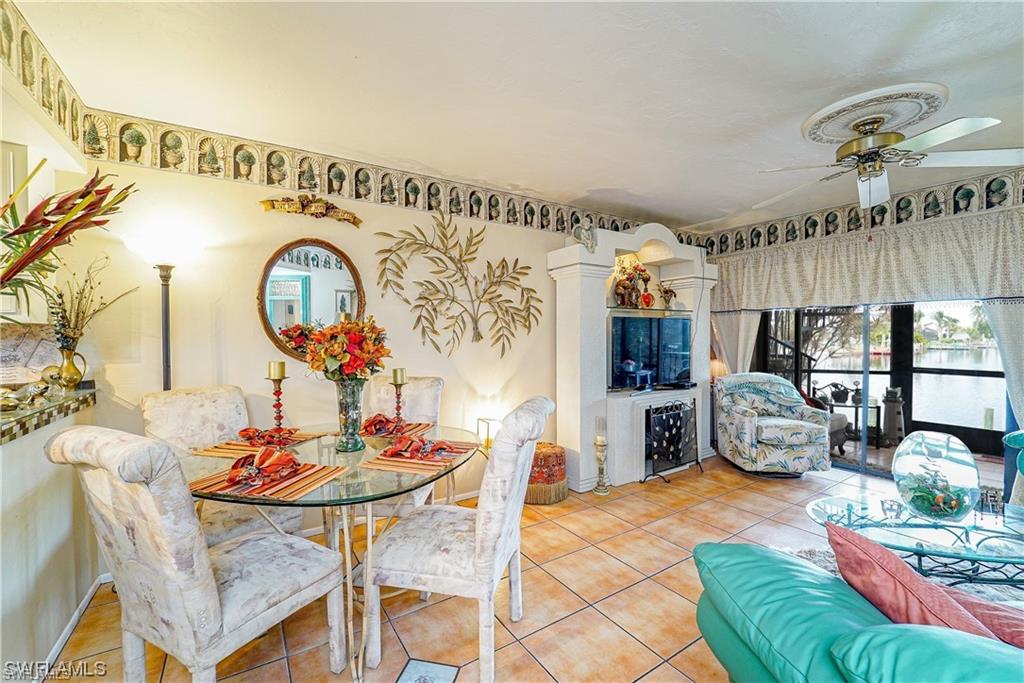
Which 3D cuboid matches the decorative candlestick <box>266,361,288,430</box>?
[{"bbox_3d":[-1.042,0.276,1.775,0.100,0.374,0.100,-1,0,-32],"label":"decorative candlestick"}]

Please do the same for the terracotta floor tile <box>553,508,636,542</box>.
[{"bbox_3d":[0.553,1.218,2.653,0.395,0.012,0.395,-1,0,-32],"label":"terracotta floor tile"}]

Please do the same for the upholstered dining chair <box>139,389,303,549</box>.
[{"bbox_3d":[-1.419,0.745,1.936,0.630,1.000,0.480,0,0,33],"label":"upholstered dining chair"}]

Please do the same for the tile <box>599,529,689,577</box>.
[{"bbox_3d":[0.764,1.213,2.313,0.395,0.012,0.395,-1,0,-32],"label":"tile"}]

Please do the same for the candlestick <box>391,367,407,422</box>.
[{"bbox_3d":[-0.566,0.299,2.000,0.100,0.336,0.100,-1,0,-32],"label":"candlestick"}]

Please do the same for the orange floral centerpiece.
[{"bbox_3d":[-0.756,0.193,1.830,0.375,0.615,0.370,-1,0,-32],"label":"orange floral centerpiece"}]

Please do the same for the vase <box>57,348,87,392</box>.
[{"bbox_3d":[-2.130,0.136,1.930,0.090,0.203,0.120,0,0,42],"label":"vase"}]

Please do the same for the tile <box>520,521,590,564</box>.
[{"bbox_3d":[0.220,1.230,2.463,0.400,0.012,0.400,-1,0,-32],"label":"tile"}]

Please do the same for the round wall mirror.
[{"bbox_3d":[-1.265,-0.265,2.568,0.630,0.790,0.050,-1,0,-32],"label":"round wall mirror"}]

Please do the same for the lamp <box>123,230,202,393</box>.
[{"bbox_3d":[-1.733,0.344,2.006,0.320,1.810,0.320,-1,0,-32],"label":"lamp"}]

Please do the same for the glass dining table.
[{"bbox_3d":[-0.742,0.865,1.818,1.170,0.740,1.170,-1,0,12],"label":"glass dining table"}]

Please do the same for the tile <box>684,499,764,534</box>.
[{"bbox_3d":[1.443,1.203,2.736,0.395,0.012,0.395,-1,0,-32],"label":"tile"}]

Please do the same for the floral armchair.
[{"bbox_3d":[2.393,0.767,3.784,0.750,0.860,0.770,-1,0,-2],"label":"floral armchair"}]

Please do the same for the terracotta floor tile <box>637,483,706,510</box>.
[{"bbox_3d":[1.232,1.208,3.076,0.395,0.012,0.395,-1,0,-32],"label":"terracotta floor tile"}]

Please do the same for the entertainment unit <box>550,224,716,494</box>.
[{"bbox_3d":[1.197,0.059,3.824,1.920,2.300,0.530,-1,0,-32],"label":"entertainment unit"}]

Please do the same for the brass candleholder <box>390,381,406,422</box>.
[{"bbox_3d":[-0.566,0.338,2.000,0.100,0.259,0.100,-1,0,-32],"label":"brass candleholder"}]

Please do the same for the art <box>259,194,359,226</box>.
[{"bbox_3d":[-1.250,-0.847,2.518,0.600,0.180,0.050,-1,0,-32],"label":"art"}]

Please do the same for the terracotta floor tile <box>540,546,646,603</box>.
[{"bbox_3d":[0.425,1.218,2.102,0.395,0.012,0.395,-1,0,-32],"label":"terracotta floor tile"}]

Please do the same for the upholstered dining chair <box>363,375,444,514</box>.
[{"bbox_3d":[-0.708,0.735,2.346,0.480,1.000,0.630,-1,0,6],"label":"upholstered dining chair"}]

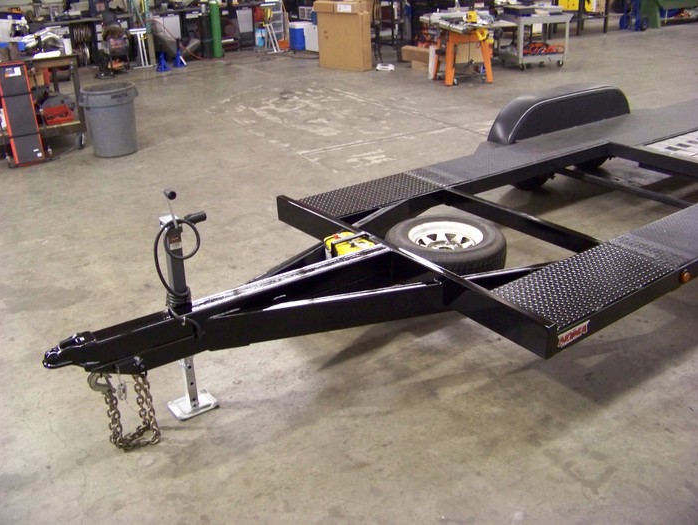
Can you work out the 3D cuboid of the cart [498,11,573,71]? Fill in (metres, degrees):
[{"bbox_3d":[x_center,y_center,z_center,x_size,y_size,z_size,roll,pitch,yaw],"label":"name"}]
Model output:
[{"bbox_3d":[3.039,-3.644,11.942,0.920,0.835,0.590,-9,25,-17],"label":"cart"}]

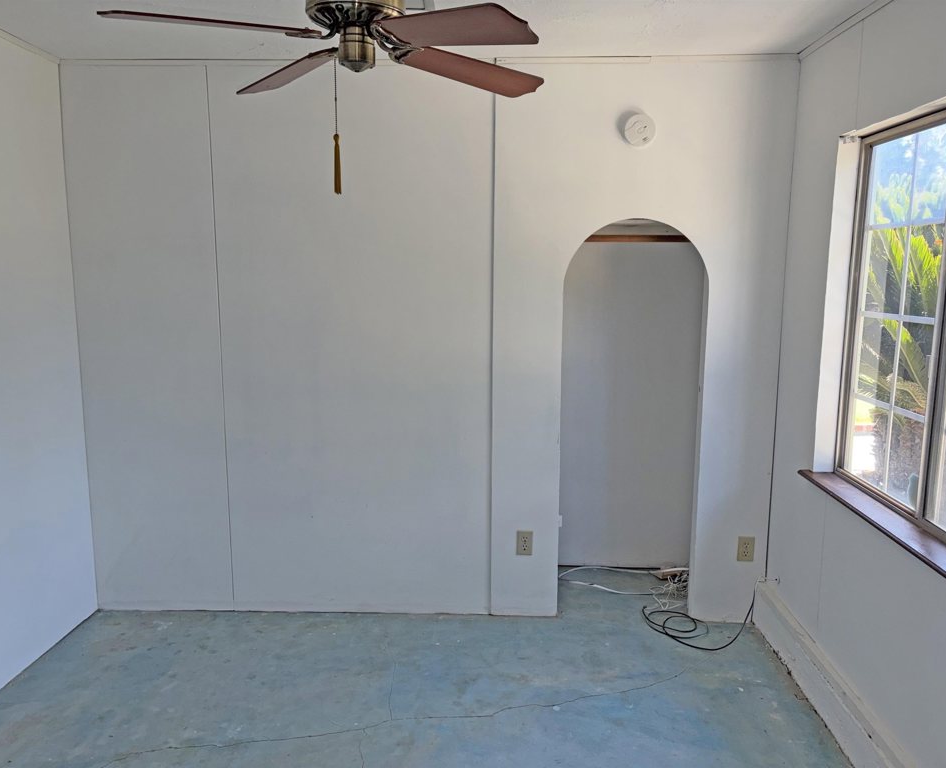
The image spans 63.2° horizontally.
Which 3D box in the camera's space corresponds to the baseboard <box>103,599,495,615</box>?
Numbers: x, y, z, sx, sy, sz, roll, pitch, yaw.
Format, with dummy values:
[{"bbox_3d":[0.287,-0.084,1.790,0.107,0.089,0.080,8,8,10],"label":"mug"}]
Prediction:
[{"bbox_3d":[-0.838,1.043,3.577,1.845,0.050,0.015,1,9,2],"label":"baseboard"}]

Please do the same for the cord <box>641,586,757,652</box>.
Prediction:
[{"bbox_3d":[1.025,1.000,3.427,0.480,0.190,0.420,1,9,2],"label":"cord"}]

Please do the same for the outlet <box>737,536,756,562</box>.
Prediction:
[{"bbox_3d":[1.224,0.740,3.438,0.072,0.115,0.010,1,9,2],"label":"outlet"}]

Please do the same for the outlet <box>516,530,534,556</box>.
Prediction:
[{"bbox_3d":[0.235,0.723,3.479,0.072,0.115,0.010,1,9,2],"label":"outlet"}]

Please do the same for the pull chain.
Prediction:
[{"bbox_3d":[-0.313,-0.590,1.771,0.017,0.300,0.017,1,9,2],"label":"pull chain"}]

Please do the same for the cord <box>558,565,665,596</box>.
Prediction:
[{"bbox_3d":[0.714,1.001,3.957,0.550,0.030,0.350,1,9,2],"label":"cord"}]

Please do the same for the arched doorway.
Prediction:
[{"bbox_3d":[0.698,0.182,3.438,0.625,1.797,0.110,1,9,2],"label":"arched doorway"}]

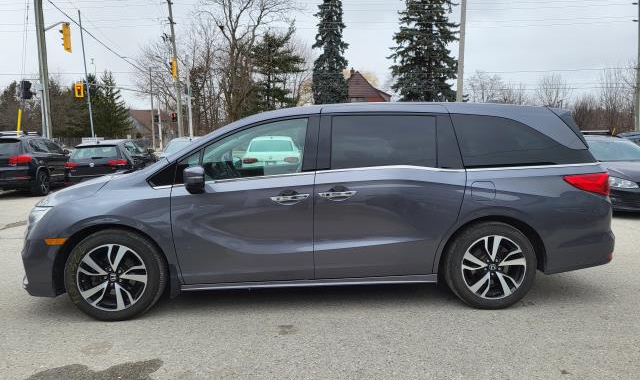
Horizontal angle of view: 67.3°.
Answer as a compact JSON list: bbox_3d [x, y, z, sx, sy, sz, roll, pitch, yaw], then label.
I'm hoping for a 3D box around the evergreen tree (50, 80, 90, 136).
[{"bbox_3d":[-28.884,-8.793,55.305,4.600,8.100,4.600,-1,7,0],"label":"evergreen tree"}]

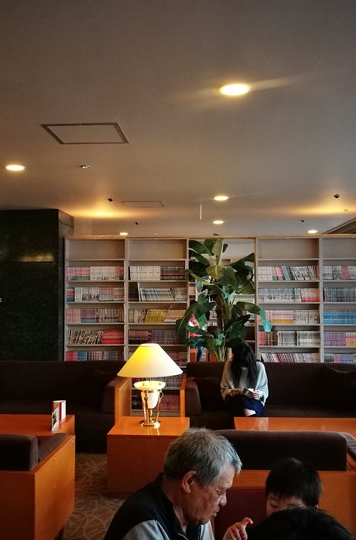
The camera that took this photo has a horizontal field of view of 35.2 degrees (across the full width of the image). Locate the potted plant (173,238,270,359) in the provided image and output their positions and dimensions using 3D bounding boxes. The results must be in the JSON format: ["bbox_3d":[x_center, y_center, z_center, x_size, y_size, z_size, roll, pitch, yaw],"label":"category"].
[{"bbox_3d":[0.520,0.694,6.364,1.080,2.100,0.950,0,-2,3],"label":"potted plant"}]

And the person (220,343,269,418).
[{"bbox_3d":[0.630,1.200,5.262,0.470,1.020,0.740,0,-2,3],"label":"person"}]

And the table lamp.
[{"bbox_3d":[-0.224,0.926,4.558,0.530,0.650,0.530,0,-2,3],"label":"table lamp"}]

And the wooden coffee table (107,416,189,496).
[{"bbox_3d":[-0.212,1.470,4.493,0.605,0.440,0.575,0,-2,3],"label":"wooden coffee table"}]

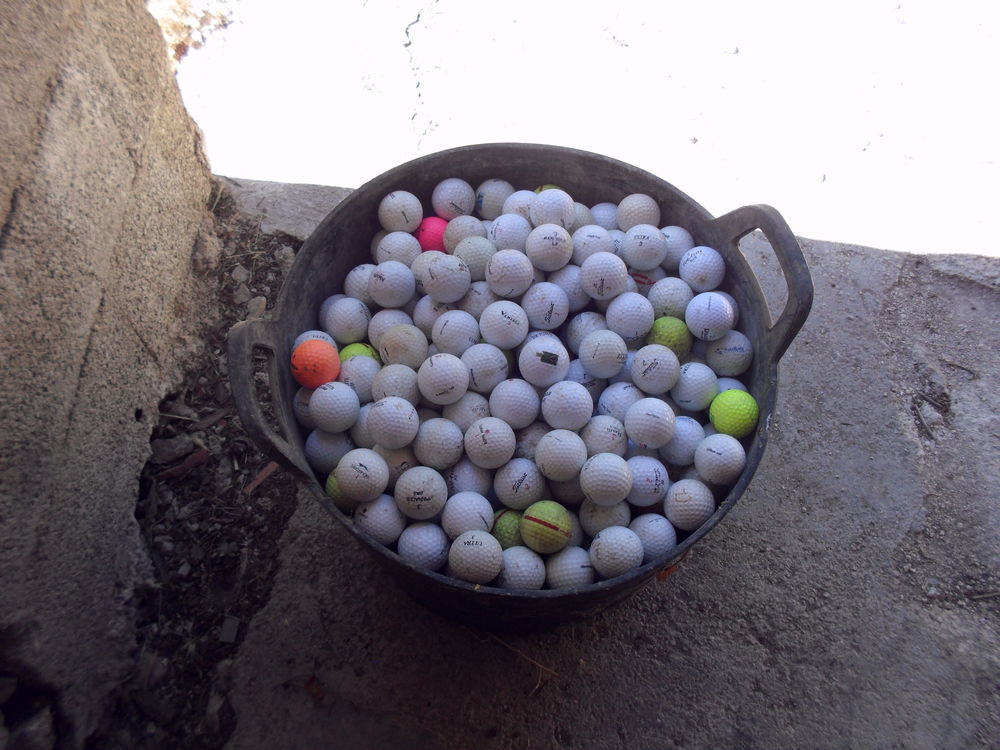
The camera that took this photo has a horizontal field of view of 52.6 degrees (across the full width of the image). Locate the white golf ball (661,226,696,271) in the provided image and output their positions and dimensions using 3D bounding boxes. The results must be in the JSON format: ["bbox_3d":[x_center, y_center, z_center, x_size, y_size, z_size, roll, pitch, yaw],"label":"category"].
[{"bbox_3d":[0.167,-0.122,0.977,0.043,0.043,0.043,0,62,-1],"label":"white golf ball"}]

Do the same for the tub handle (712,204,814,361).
[{"bbox_3d":[0.250,-0.092,0.930,0.052,0.056,0.157,-14,66,-11],"label":"tub handle"}]

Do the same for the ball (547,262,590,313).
[{"bbox_3d":[0.065,-0.079,0.927,0.043,0.043,0.043,0,62,-1],"label":"ball"}]

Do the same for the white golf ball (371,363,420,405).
[{"bbox_3d":[-0.089,0.012,0.872,0.043,0.043,0.043,0,64,-4],"label":"white golf ball"}]

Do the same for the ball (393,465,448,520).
[{"bbox_3d":[-0.064,0.095,0.820,0.043,0.043,0.043,0,64,-4],"label":"ball"}]

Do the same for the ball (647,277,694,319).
[{"bbox_3d":[0.162,-0.071,0.957,0.043,0.043,0.043,1,62,-1],"label":"ball"}]

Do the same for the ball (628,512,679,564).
[{"bbox_3d":[0.131,0.141,0.872,0.043,0.043,0.043,2,64,-3],"label":"ball"}]

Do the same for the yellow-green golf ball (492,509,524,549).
[{"bbox_3d":[0.008,0.137,0.881,0.043,0.043,0.043,1,65,-3],"label":"yellow-green golf ball"}]

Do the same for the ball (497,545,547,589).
[{"bbox_3d":[0.017,0.168,0.862,0.043,0.043,0.043,1,62,-1],"label":"ball"}]

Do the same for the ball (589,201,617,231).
[{"bbox_3d":[0.105,-0.148,0.997,0.043,0.043,0.043,0,59,0],"label":"ball"}]

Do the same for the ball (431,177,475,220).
[{"bbox_3d":[-0.045,-0.173,0.999,0.043,0.043,0.043,0,65,-5],"label":"ball"}]

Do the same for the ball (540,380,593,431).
[{"bbox_3d":[0.057,0.026,0.848,0.043,0.043,0.043,1,65,-3],"label":"ball"}]

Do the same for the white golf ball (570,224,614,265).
[{"bbox_3d":[0.089,-0.123,0.973,0.043,0.043,0.043,1,64,-2],"label":"white golf ball"}]

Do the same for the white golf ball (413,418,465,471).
[{"bbox_3d":[-0.052,0.060,0.870,0.043,0.043,0.043,2,64,-3],"label":"white golf ball"}]

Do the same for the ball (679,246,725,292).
[{"bbox_3d":[0.190,-0.100,0.951,0.043,0.043,0.043,2,64,-3],"label":"ball"}]

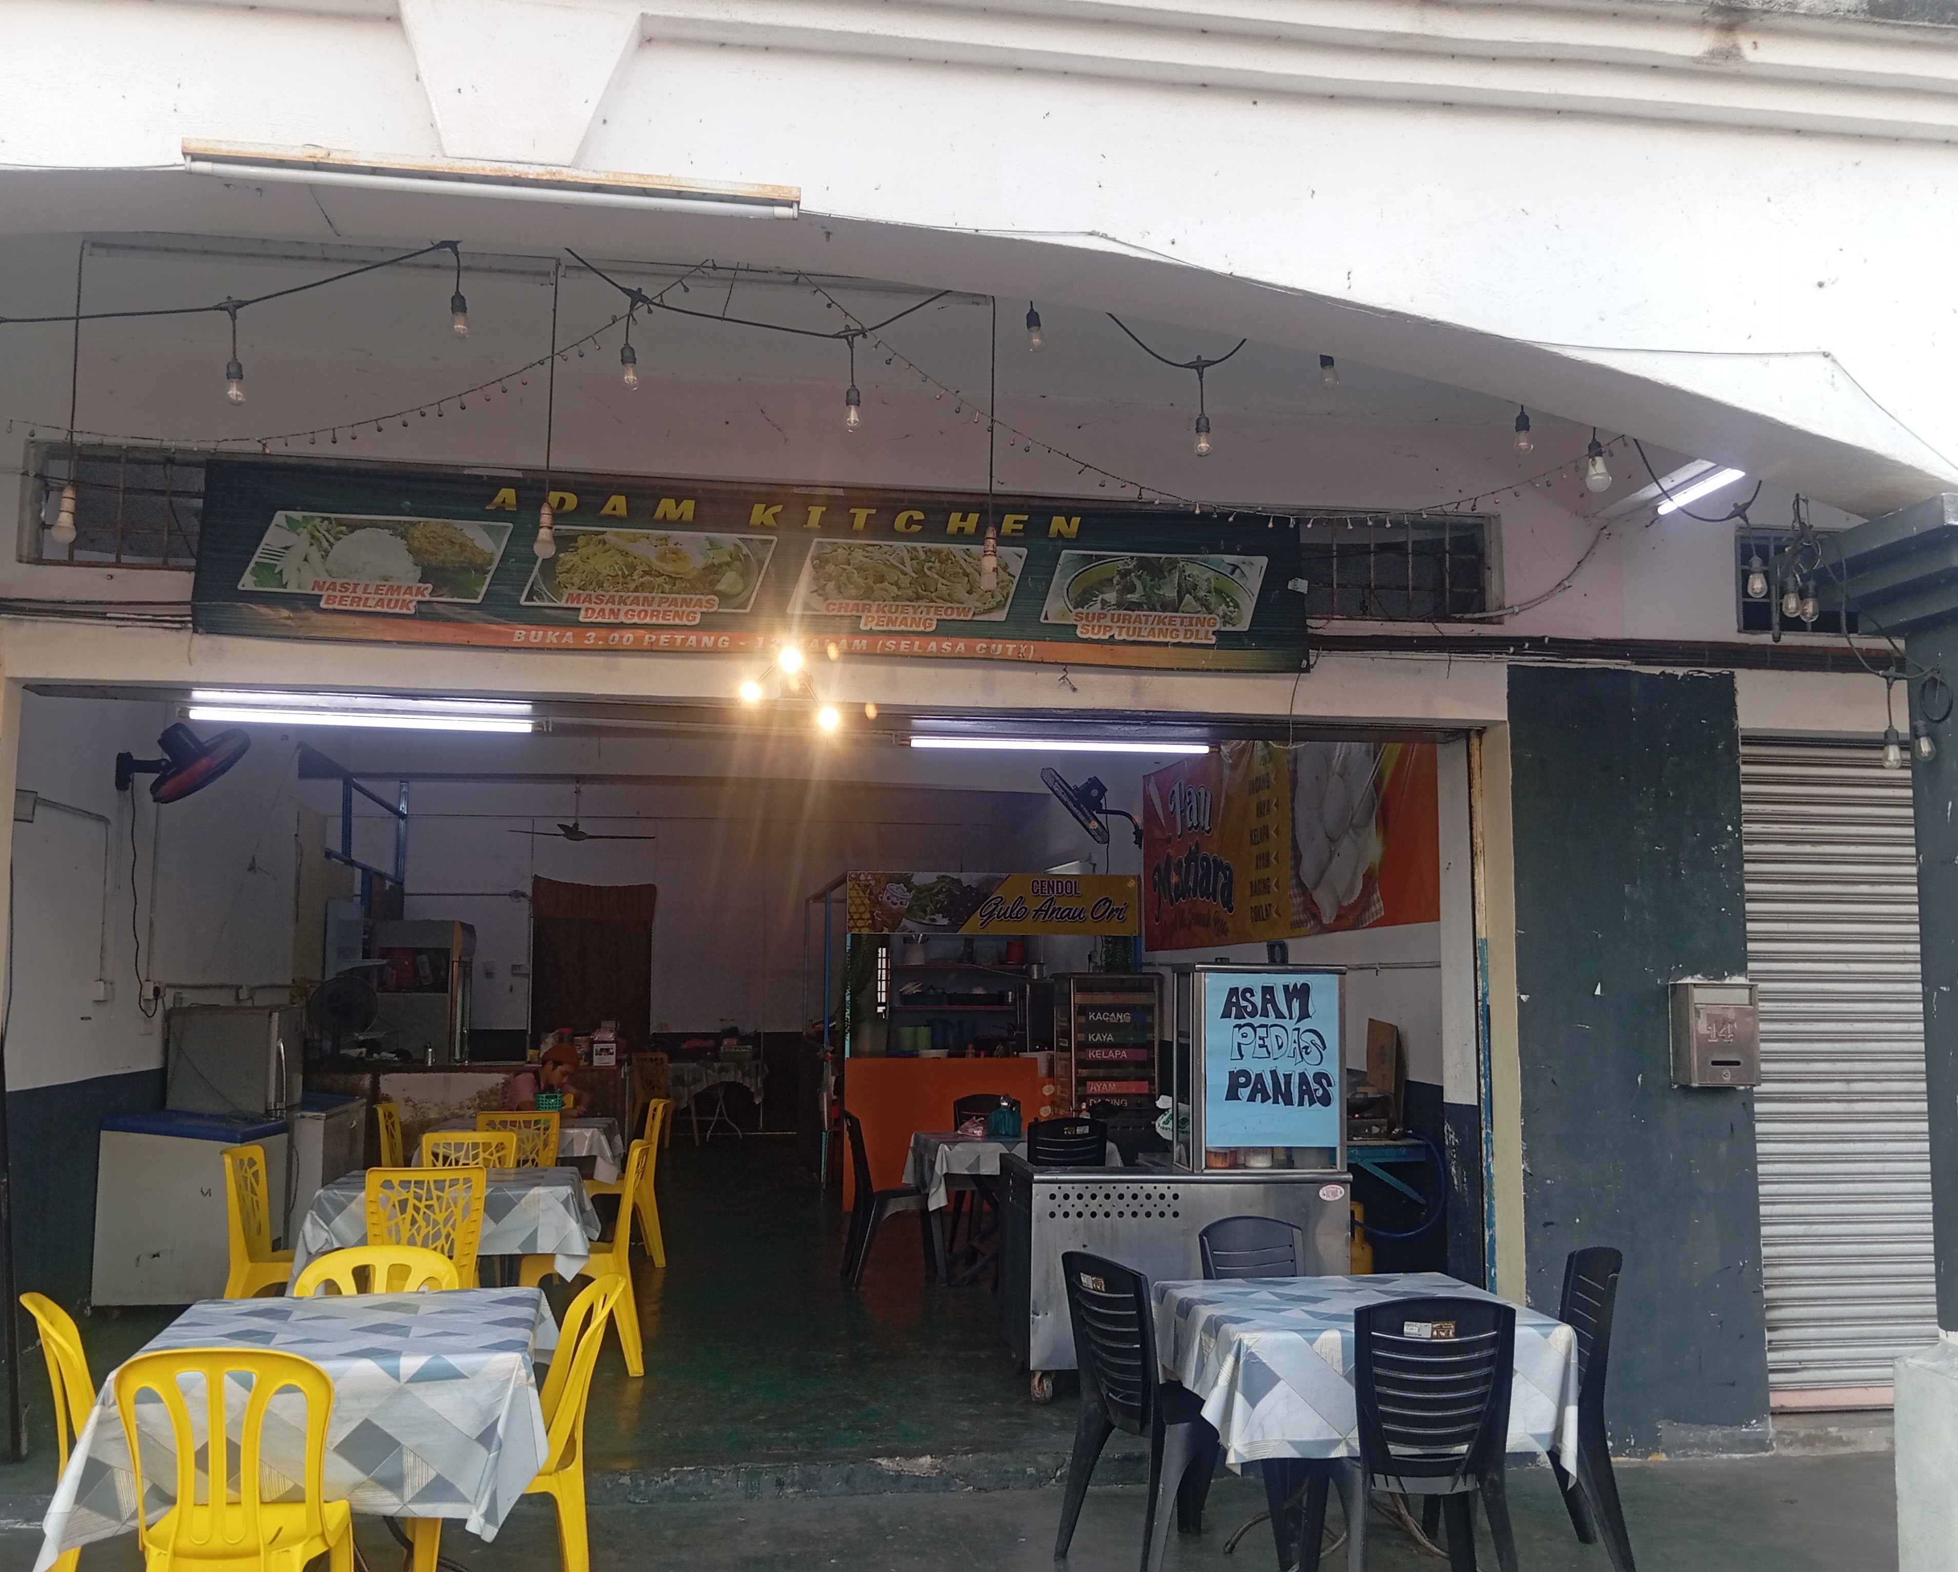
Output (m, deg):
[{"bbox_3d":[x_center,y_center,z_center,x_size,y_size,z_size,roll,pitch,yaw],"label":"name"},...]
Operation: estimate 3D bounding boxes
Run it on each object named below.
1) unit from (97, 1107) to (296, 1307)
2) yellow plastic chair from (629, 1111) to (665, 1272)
[{"bbox_3d":[-3.729,1.999,8.066,0.640,0.860,0.800,1,-6,-5],"label":"unit"},{"bbox_3d":[-1.990,2.137,9.100,0.540,0.900,0.460,2,-6,-21],"label":"yellow plastic chair"}]

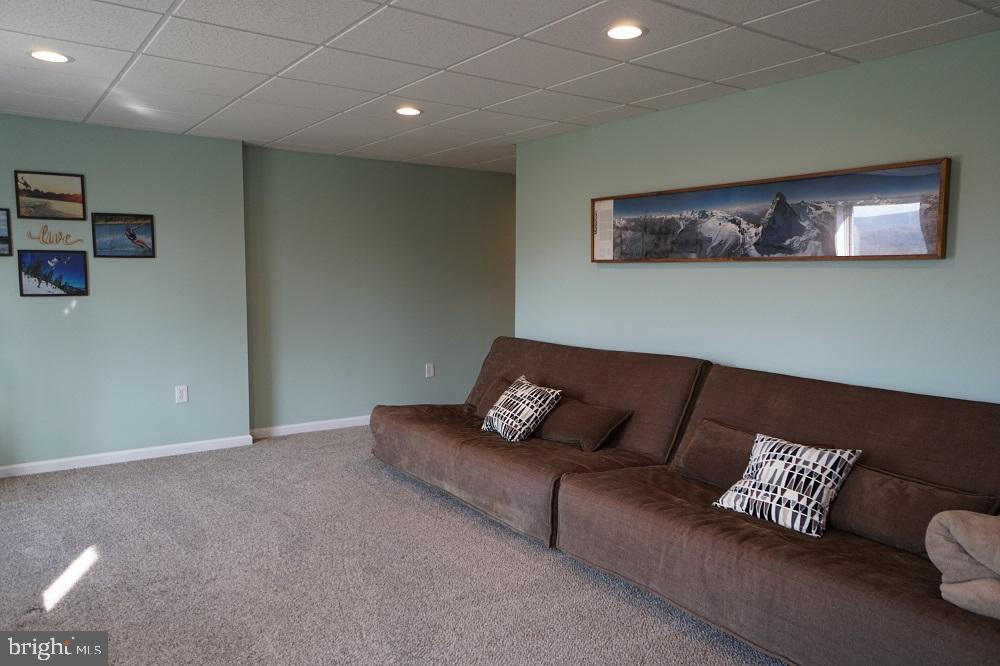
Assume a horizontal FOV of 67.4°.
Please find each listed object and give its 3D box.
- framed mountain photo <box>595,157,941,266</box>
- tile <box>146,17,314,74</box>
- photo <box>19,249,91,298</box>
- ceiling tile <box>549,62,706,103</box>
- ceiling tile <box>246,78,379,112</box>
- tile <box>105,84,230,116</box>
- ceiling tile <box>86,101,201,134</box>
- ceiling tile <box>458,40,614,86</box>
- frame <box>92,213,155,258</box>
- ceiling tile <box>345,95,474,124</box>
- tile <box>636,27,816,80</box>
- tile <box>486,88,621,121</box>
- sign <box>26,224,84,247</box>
[{"bbox_3d":[1.245,-0.593,4.024,0.030,0.411,2.193,-3,5,-35],"label":"framed mountain photo"},{"bbox_3d":[-1.185,-1.255,3.299,0.602,0.020,0.602,-3,5,-35],"label":"tile"},{"bbox_3d":[-2.865,-0.381,4.822,0.377,0.289,0.020,-3,5,-35],"label":"photo"},{"bbox_3d":[0.656,-1.277,3.852,0.600,0.020,0.600,-3,5,-35],"label":"ceiling tile"},{"bbox_3d":[-1.040,-1.318,4.147,0.602,0.020,0.602,-3,5,-35],"label":"ceiling tile"},{"bbox_3d":[-1.890,-1.327,4.279,0.610,0.020,0.610,-3,5,-35],"label":"tile"},{"bbox_3d":[-2.265,-1.369,4.809,0.600,0.020,0.691,-3,5,-35],"label":"ceiling tile"},{"bbox_3d":[0.158,-1.254,3.501,0.600,0.020,0.600,-3,5,-35],"label":"ceiling tile"},{"bbox_3d":[-2.548,-0.657,5.089,0.377,0.295,0.020,-3,5,-35],"label":"frame"},{"bbox_3d":[-0.543,-1.336,4.488,0.610,0.020,0.610,-3,5,-35],"label":"ceiling tile"},{"bbox_3d":[1.006,-1.237,3.359,0.600,0.020,0.600,-3,5,-35],"label":"tile"},{"bbox_3d":[0.305,-1.316,4.346,0.600,0.020,0.600,-3,5,-35],"label":"tile"},{"bbox_3d":[-2.879,-0.634,4.861,0.314,0.132,0.010,-3,5,-35],"label":"sign"}]

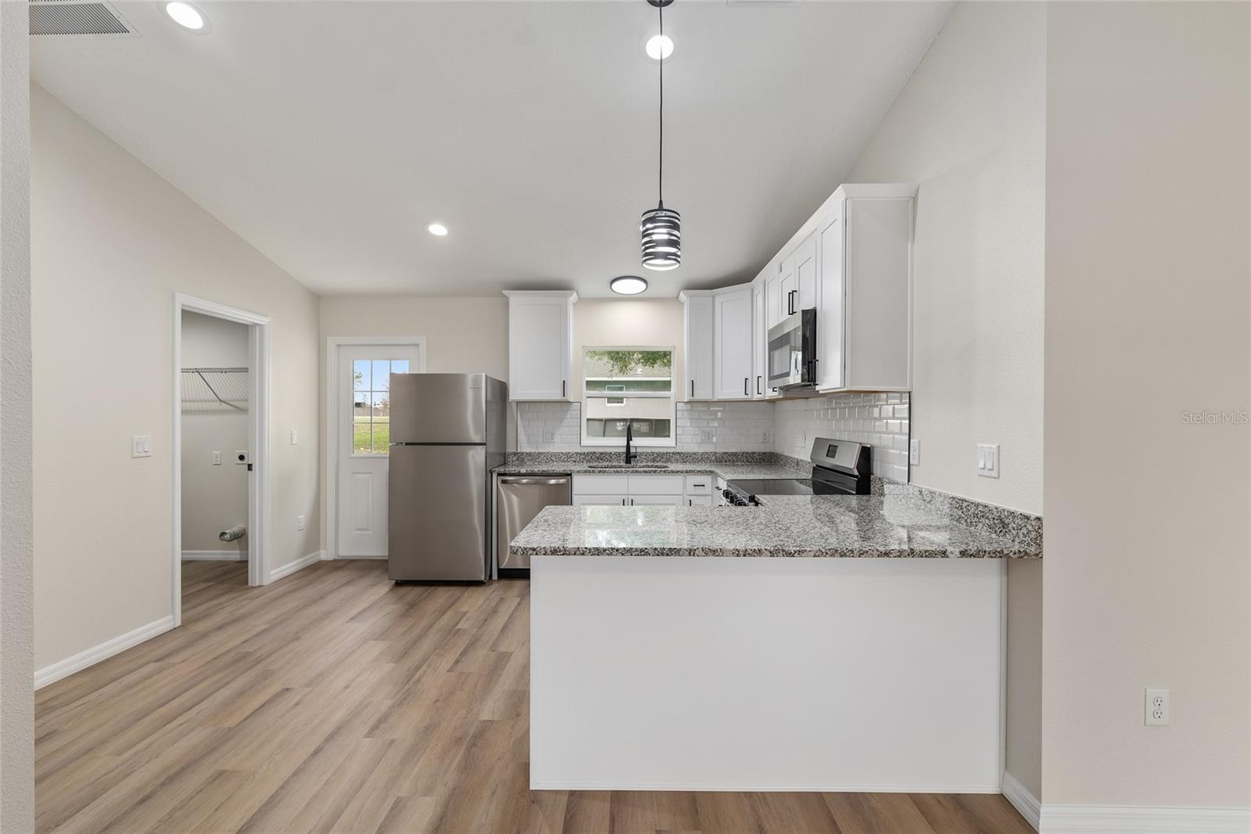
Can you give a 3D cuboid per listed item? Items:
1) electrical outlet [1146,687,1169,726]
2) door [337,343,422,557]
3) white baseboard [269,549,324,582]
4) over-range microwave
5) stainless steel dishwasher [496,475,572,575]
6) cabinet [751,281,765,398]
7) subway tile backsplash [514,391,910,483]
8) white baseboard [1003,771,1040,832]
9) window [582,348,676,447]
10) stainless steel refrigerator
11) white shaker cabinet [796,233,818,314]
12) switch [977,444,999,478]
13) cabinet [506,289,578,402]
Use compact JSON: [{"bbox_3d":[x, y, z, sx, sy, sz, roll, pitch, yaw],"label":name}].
[{"bbox_3d":[1.729,0.942,1.801,0.078,0.121,0.010,0,0,1],"label":"electrical outlet"},{"bbox_3d":[-2.371,0.323,5.351,0.810,2.035,0.050,0,0,0],"label":"door"},{"bbox_3d":[-2.860,1.282,4.844,0.015,0.087,0.710,0,0,1],"label":"white baseboard"},{"bbox_3d":[1.196,-0.390,3.457,0.431,0.406,0.760,0,0,0],"label":"over-range microwave"},{"bbox_3d":[-0.744,0.901,4.846,0.605,0.855,0.610,0,0,1],"label":"stainless steel dishwasher"},{"bbox_3d":[1.230,-0.617,4.439,0.368,0.955,0.395,0,0,0],"label":"cabinet"},{"bbox_3d":[0.182,0.099,3.995,2.463,0.465,2.510,0,0,0],"label":"subway tile backsplash"},{"bbox_3d":[1.352,1.306,1.896,0.014,0.087,0.185,0,0,1],"label":"white baseboard"},{"bbox_3d":[0.033,-0.190,5.280,0.891,0.936,0.080,0,0,0],"label":"window"},{"bbox_3d":[-1.488,0.490,4.802,0.768,1.680,0.770,0,0,1],"label":"stainless steel refrigerator"},{"bbox_3d":[1.205,-0.812,3.220,0.320,0.400,0.390,0,0,1],"label":"white shaker cabinet"},{"bbox_3d":[1.357,0.165,2.084,0.010,0.118,0.121,0,0,1],"label":"switch"},{"bbox_3d":[-0.757,-0.621,5.056,0.620,0.957,0.390,0,0,0],"label":"cabinet"}]

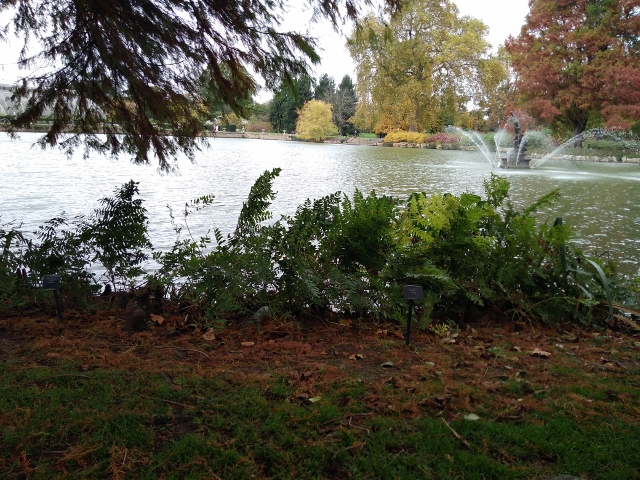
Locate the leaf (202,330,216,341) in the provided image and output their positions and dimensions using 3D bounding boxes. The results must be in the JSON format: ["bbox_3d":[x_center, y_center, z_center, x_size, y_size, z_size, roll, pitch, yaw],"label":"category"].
[{"bbox_3d":[-0.818,0.707,3.833,0.100,0.045,0.085,2,12,0],"label":"leaf"}]

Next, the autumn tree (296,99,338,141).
[{"bbox_3d":[-0.531,-25.391,110.000,8.500,8.100,8.300,2,12,0],"label":"autumn tree"}]

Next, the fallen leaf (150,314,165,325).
[{"bbox_3d":[-1.290,0.631,4.108,0.100,0.045,0.085,2,12,0],"label":"fallen leaf"}]

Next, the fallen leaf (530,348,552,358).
[{"bbox_3d":[1.607,0.827,3.757,0.145,0.040,0.095,2,12,0],"label":"fallen leaf"}]

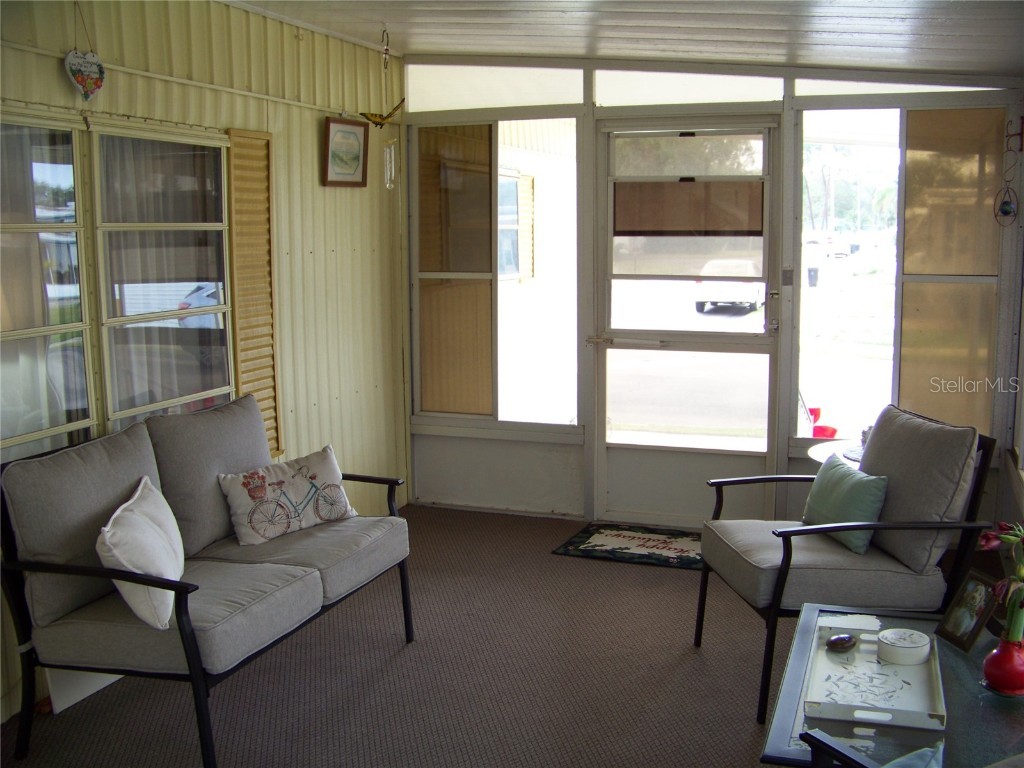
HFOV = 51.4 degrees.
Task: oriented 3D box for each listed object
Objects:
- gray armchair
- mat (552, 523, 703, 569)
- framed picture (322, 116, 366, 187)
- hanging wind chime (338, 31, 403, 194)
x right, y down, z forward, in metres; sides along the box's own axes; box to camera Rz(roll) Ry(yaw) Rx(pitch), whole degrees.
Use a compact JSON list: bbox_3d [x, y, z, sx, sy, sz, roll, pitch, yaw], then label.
[{"bbox_3d":[1.065,0.544,3.526,0.755,0.880,0.655,-1,8,-7],"label":"gray armchair"},{"bbox_3d":[0.665,0.762,5.096,0.770,0.012,0.565,2,9,19],"label":"mat"},{"bbox_3d":[-0.783,-1.080,4.998,0.025,0.310,0.420,7,10,19],"label":"framed picture"},{"bbox_3d":[-0.554,-1.193,4.607,0.200,0.685,0.150,2,9,19],"label":"hanging wind chime"}]

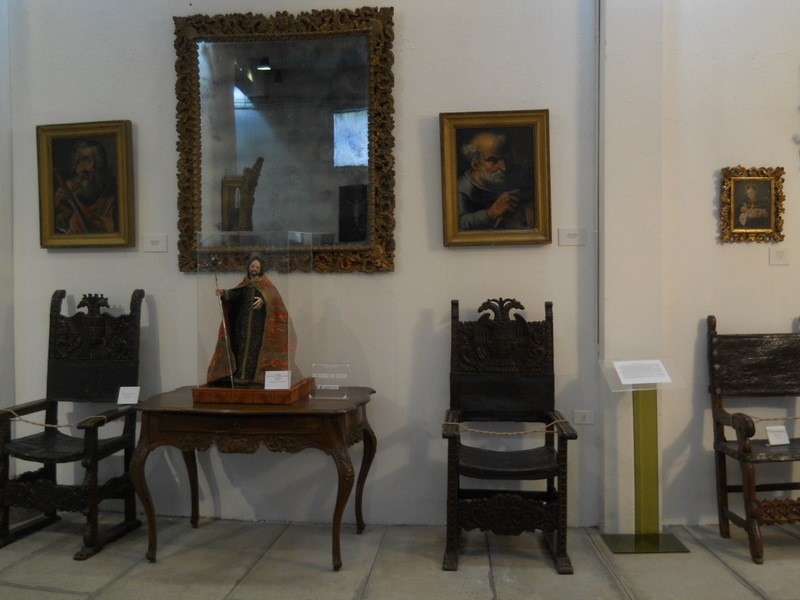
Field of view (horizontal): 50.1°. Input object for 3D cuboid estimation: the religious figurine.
[{"bbox_3d":[-0.769,0.107,4.396,0.390,0.665,0.290,0,2,8],"label":"religious figurine"}]

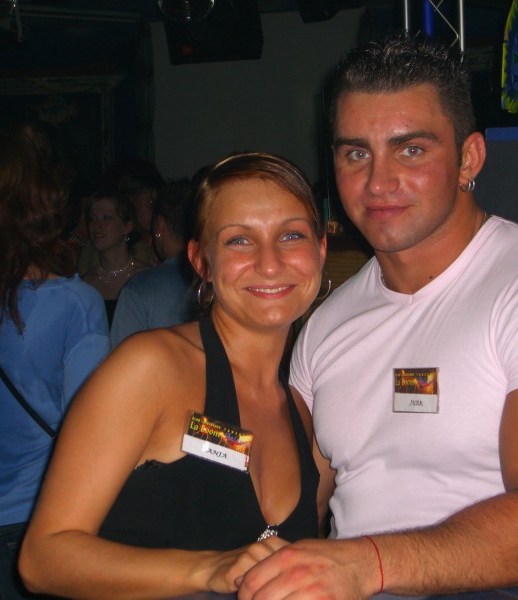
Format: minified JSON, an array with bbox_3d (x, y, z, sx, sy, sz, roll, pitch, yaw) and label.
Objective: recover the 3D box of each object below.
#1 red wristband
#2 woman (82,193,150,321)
[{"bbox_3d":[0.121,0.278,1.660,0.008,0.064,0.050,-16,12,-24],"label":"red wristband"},{"bbox_3d":[-0.475,0.460,5.250,0.470,1.640,0.310,1,3,30],"label":"woman"}]

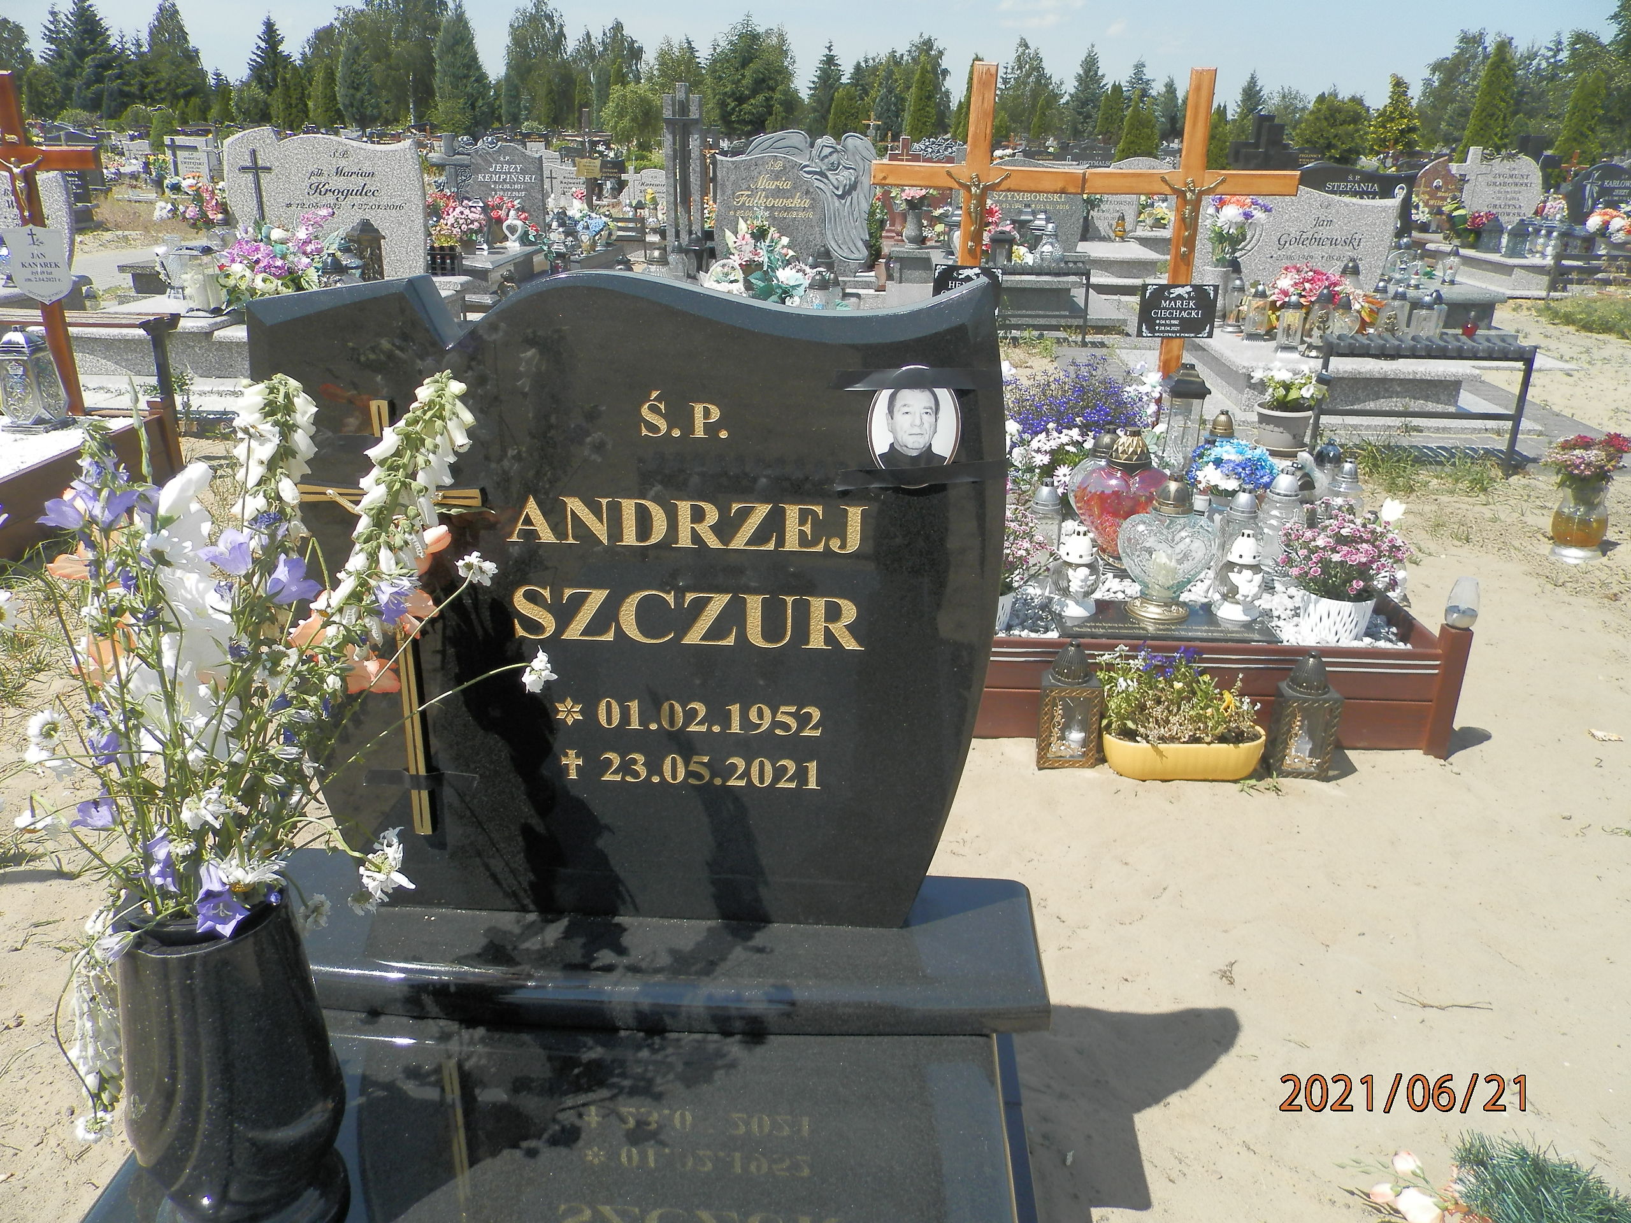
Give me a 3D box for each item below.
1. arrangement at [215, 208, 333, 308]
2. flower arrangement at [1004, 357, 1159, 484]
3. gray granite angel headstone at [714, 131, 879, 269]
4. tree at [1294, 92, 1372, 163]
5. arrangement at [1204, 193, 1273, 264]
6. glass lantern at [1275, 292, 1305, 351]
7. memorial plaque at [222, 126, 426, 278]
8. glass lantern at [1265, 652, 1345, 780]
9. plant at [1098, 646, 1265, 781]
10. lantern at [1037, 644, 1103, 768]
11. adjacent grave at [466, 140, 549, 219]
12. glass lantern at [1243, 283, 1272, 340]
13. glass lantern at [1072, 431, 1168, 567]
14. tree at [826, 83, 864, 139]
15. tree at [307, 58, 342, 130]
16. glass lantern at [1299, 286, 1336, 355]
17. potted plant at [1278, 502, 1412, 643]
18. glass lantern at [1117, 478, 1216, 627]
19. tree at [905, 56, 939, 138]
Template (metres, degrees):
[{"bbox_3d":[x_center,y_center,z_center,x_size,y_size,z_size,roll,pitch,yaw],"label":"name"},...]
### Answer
[{"bbox_3d":[-2.771,-1.800,6.019,0.588,0.480,0.392,2,23,3],"label":"arrangement"},{"bbox_3d":[0.924,-0.675,4.103,0.546,0.418,0.420,2,23,4],"label":"flower arrangement"},{"bbox_3d":[-0.109,-2.326,6.724,0.938,0.778,0.130,2,23,4],"label":"gray granite angel headstone"},{"bbox_3d":[10.542,-9.532,24.147,1.582,2.034,1.582,2,23,4],"label":"tree"},{"bbox_3d":[2.155,-1.949,5.992,0.337,0.327,0.320,2,23,4],"label":"arrangement"},{"bbox_3d":[2.189,-1.333,5.384,0.123,0.245,0.123,2,22,2],"label":"glass lantern"},{"bbox_3d":[-2.850,-2.392,6.892,1.146,0.817,0.130,2,22,2],"label":"memorial plaque"},{"bbox_3d":[0.985,0.194,2.359,0.110,0.270,0.110,6,22,13],"label":"glass lantern"},{"bbox_3d":[0.743,0.191,2.358,0.335,0.270,0.170,2,22,2],"label":"plant"},{"bbox_3d":[0.564,0.186,2.558,0.135,0.282,0.135,4,23,7],"label":"lantern"},{"bbox_3d":[-2.352,-3.180,8.970,0.610,0.739,0.110,2,23,3],"label":"adjacent grave"},{"bbox_3d":[2.146,-1.457,5.716,0.130,0.262,0.130,2,23,4],"label":"glass lantern"},{"bbox_3d":[0.772,-0.279,2.910,0.235,0.335,0.140,2,22,2],"label":"glass lantern"},{"bbox_3d":[1.212,-20.025,47.984,1.553,2.815,1.553,2,23,4],"label":"tree"},{"bbox_3d":[-32.107,-33.681,76.942,2.300,4.355,2.300,2,23,3],"label":"tree"},{"bbox_3d":[2.279,-1.323,5.347,0.165,0.301,0.130,2,23,4],"label":"glass lantern"},{"bbox_3d":[1.324,-0.110,2.938,0.337,0.323,0.320,2,23,4],"label":"potted plant"},{"bbox_3d":[0.835,-0.157,2.784,0.224,0.345,0.140,2,23,3],"label":"glass lantern"},{"bbox_3d":[2.843,-13.432,32.310,0.891,3.368,0.891,2,22,2],"label":"tree"}]

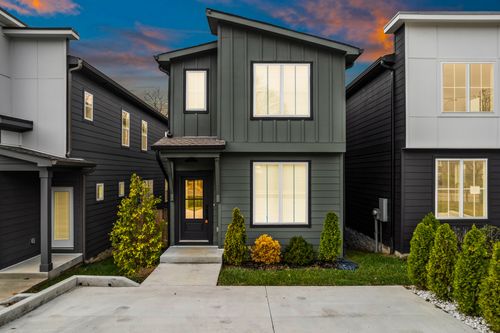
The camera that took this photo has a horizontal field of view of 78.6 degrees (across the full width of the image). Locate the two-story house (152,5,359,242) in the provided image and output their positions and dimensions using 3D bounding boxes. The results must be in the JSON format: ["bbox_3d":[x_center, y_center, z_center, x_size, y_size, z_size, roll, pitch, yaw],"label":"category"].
[{"bbox_3d":[0.050,-0.740,13.700,5.900,6.900,10.800,0,-1,-1],"label":"two-story house"}]

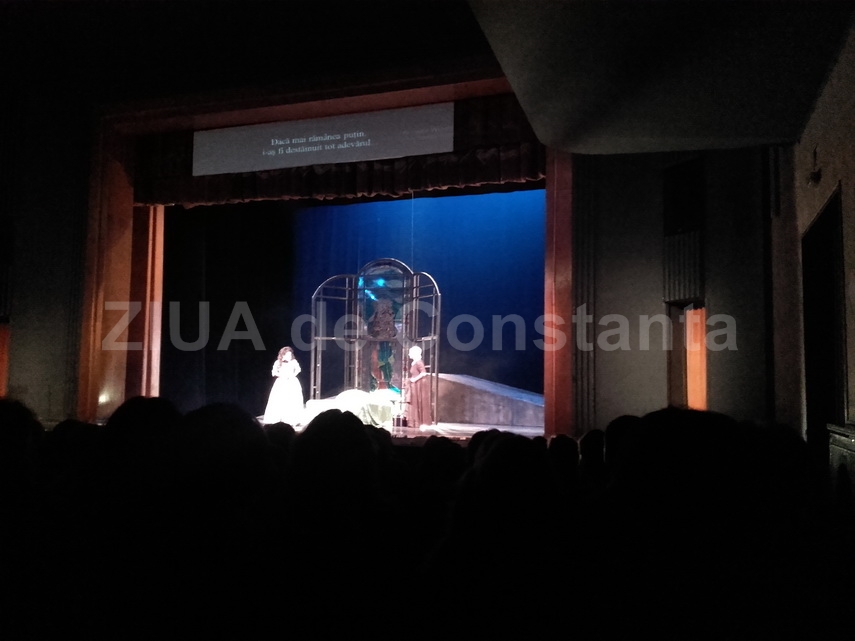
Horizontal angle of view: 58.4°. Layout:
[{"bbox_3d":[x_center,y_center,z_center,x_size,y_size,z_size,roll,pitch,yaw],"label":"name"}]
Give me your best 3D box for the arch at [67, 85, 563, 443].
[{"bbox_3d":[-2.460,-1.288,16.012,11.150,6.969,0.950,0,-4,21],"label":"arch"}]

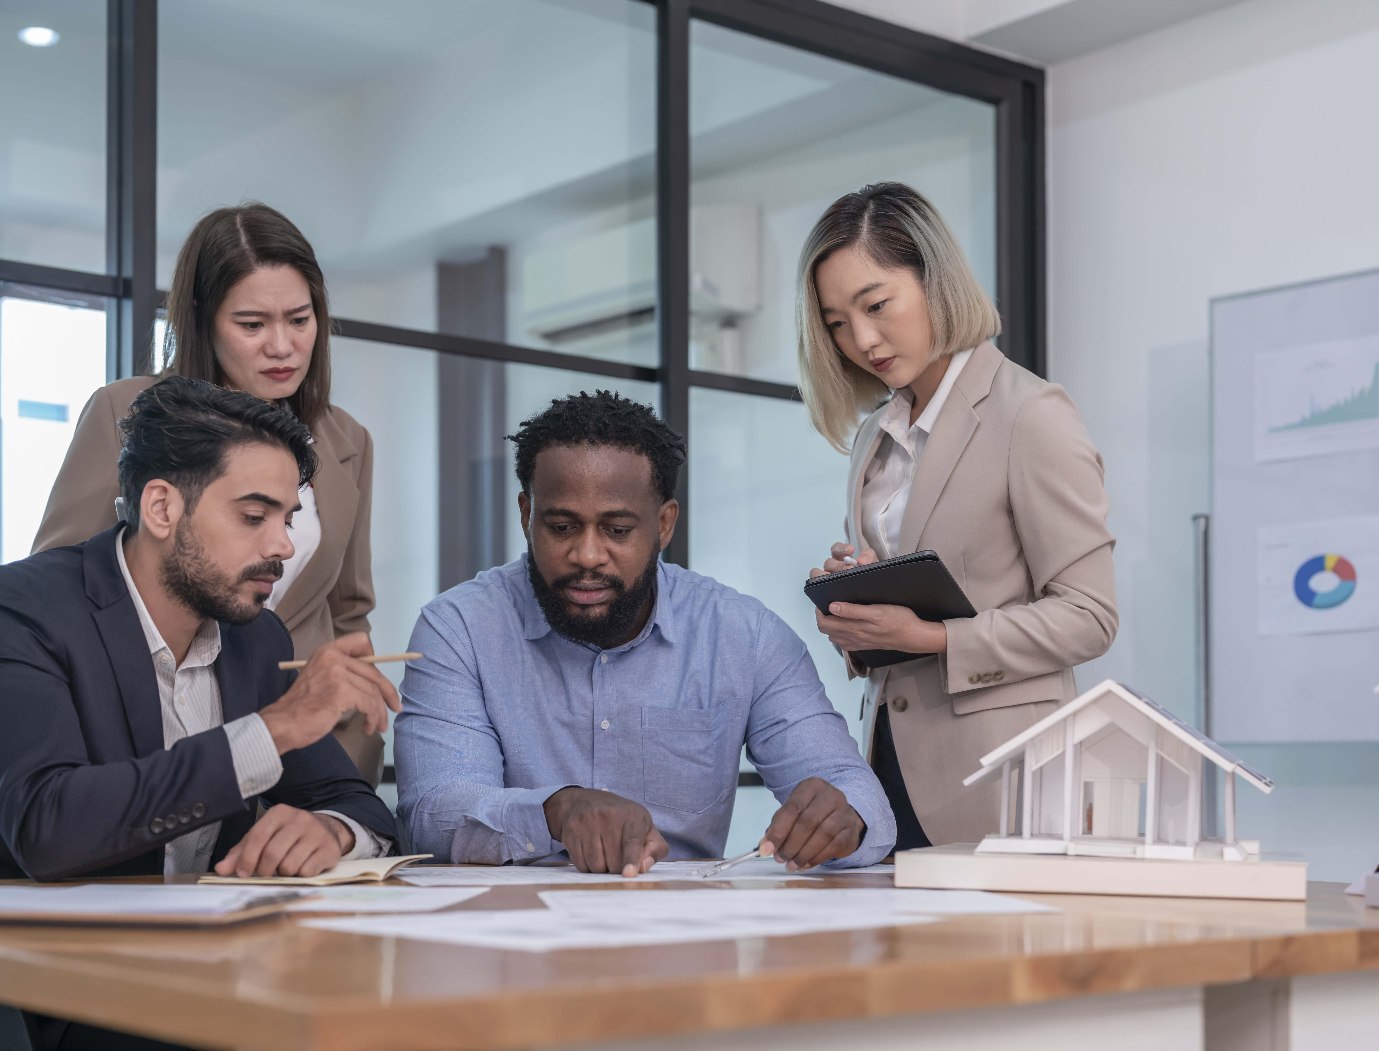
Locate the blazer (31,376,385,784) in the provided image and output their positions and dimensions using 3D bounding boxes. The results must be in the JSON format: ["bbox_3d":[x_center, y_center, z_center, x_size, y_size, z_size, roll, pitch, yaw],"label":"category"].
[{"bbox_3d":[-0.590,0.115,2.700,0.450,0.580,0.330,2,-5,-30],"label":"blazer"}]

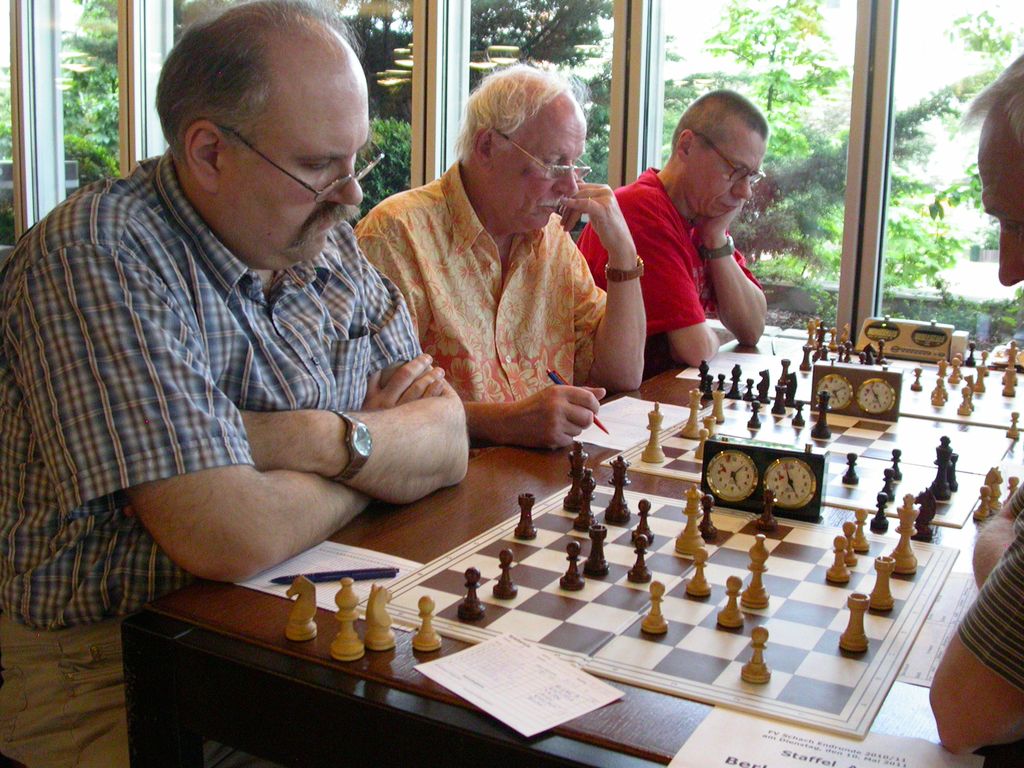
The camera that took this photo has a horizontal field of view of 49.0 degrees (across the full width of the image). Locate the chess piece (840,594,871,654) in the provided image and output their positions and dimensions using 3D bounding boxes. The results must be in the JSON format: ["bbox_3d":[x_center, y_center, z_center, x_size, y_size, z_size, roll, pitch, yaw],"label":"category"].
[{"bbox_3d":[0.314,0.215,1.020,0.027,0.053,0.027,7,14,29],"label":"chess piece"}]

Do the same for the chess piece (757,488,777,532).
[{"bbox_3d":[0.308,0.149,1.347,0.025,0.051,0.025,7,14,29],"label":"chess piece"}]

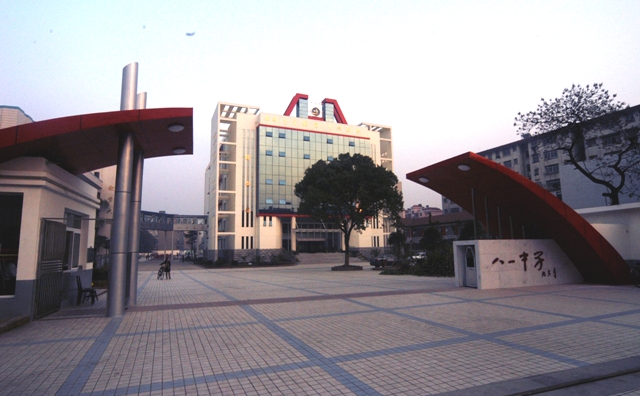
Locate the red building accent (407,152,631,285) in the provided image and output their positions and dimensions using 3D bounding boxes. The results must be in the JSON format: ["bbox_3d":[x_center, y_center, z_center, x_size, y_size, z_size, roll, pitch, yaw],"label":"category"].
[{"bbox_3d":[8.144,1.088,14.341,7.140,4.845,4.080,1,-7,-15],"label":"red building accent"}]

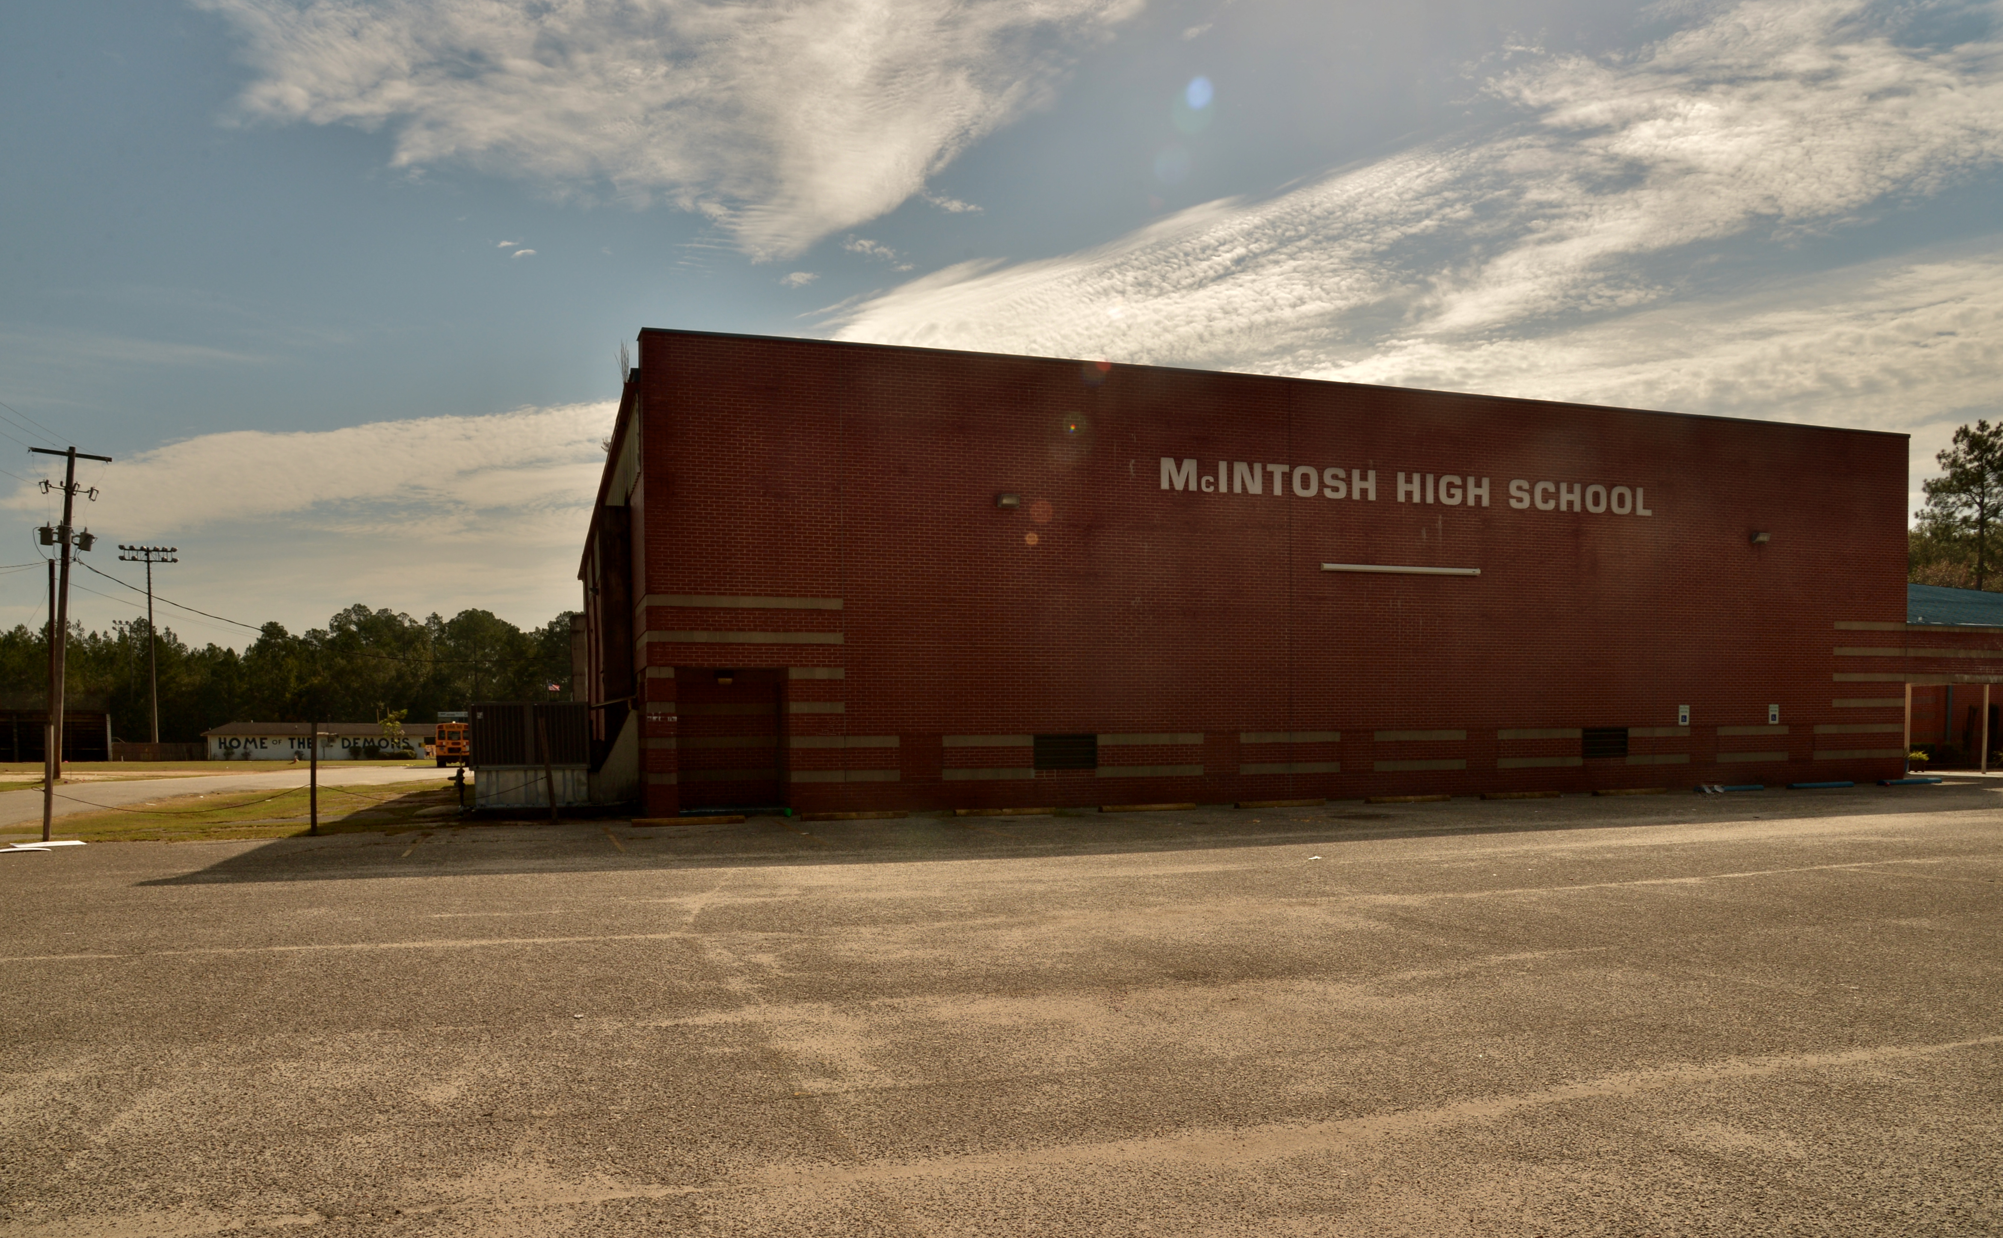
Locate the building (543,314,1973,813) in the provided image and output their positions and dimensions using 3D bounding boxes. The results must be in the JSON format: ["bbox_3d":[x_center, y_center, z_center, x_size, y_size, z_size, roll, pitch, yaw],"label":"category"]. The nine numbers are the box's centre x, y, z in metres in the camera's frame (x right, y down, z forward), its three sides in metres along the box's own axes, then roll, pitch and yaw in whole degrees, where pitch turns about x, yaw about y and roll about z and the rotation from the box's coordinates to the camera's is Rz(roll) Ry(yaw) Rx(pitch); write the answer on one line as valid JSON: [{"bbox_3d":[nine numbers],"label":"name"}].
[{"bbox_3d":[2.438,0.620,43.899,29.600,8.330,34.000,1,-4,-19],"label":"building"}]

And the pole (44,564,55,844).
[{"bbox_3d":[-13.226,1.128,18.536,0.140,3.900,0.140,1,-4,-23],"label":"pole"}]

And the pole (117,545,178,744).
[{"bbox_3d":[-73.248,2.943,115.294,4.300,18.700,0.800,-3,-2,-32],"label":"pole"}]

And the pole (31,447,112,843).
[{"bbox_3d":[-32.863,-0.269,46.908,2.450,11.740,0.900,1,-4,-23],"label":"pole"}]

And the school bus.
[{"bbox_3d":[-39.268,9.051,96.695,2.450,3.050,11.000,1,-4,-19],"label":"school bus"}]

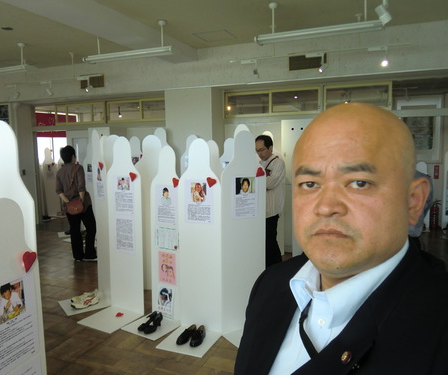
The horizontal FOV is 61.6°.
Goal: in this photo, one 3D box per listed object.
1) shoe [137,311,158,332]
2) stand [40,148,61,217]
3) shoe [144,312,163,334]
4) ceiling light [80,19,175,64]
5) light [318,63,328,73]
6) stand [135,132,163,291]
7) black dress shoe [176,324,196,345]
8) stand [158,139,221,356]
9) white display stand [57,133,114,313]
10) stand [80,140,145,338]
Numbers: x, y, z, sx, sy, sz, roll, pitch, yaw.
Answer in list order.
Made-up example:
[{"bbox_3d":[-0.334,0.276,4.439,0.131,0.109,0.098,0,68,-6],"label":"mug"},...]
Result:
[{"bbox_3d":[-0.653,1.154,3.260,0.080,0.120,0.208,3,6,37],"label":"shoe"},{"bbox_3d":[-4.293,-0.070,9.109,0.400,1.690,0.400,2,5,22],"label":"stand"},{"bbox_3d":[-0.591,1.158,3.216,0.080,0.120,0.208,3,5,31],"label":"shoe"},{"bbox_3d":[-1.184,-1.737,4.507,1.250,0.380,0.150,1,5,19],"label":"ceiling light"},{"bbox_3d":[1.149,-1.386,4.336,0.070,0.080,0.120,4,49,41],"label":"light"},{"bbox_3d":[-0.795,0.275,4.345,0.400,1.722,0.400,0,4,3],"label":"stand"},{"bbox_3d":[-0.301,1.189,3.054,0.090,0.080,0.248,2,5,25],"label":"black dress shoe"},{"bbox_3d":[-0.273,0.425,2.973,0.400,1.633,0.400,2,5,23],"label":"stand"},{"bbox_3d":[-1.416,0.306,3.738,0.400,1.758,0.400,-3,5,-36],"label":"white display stand"},{"bbox_3d":[-1.034,0.377,3.376,0.400,1.670,0.400,2,5,28],"label":"stand"}]

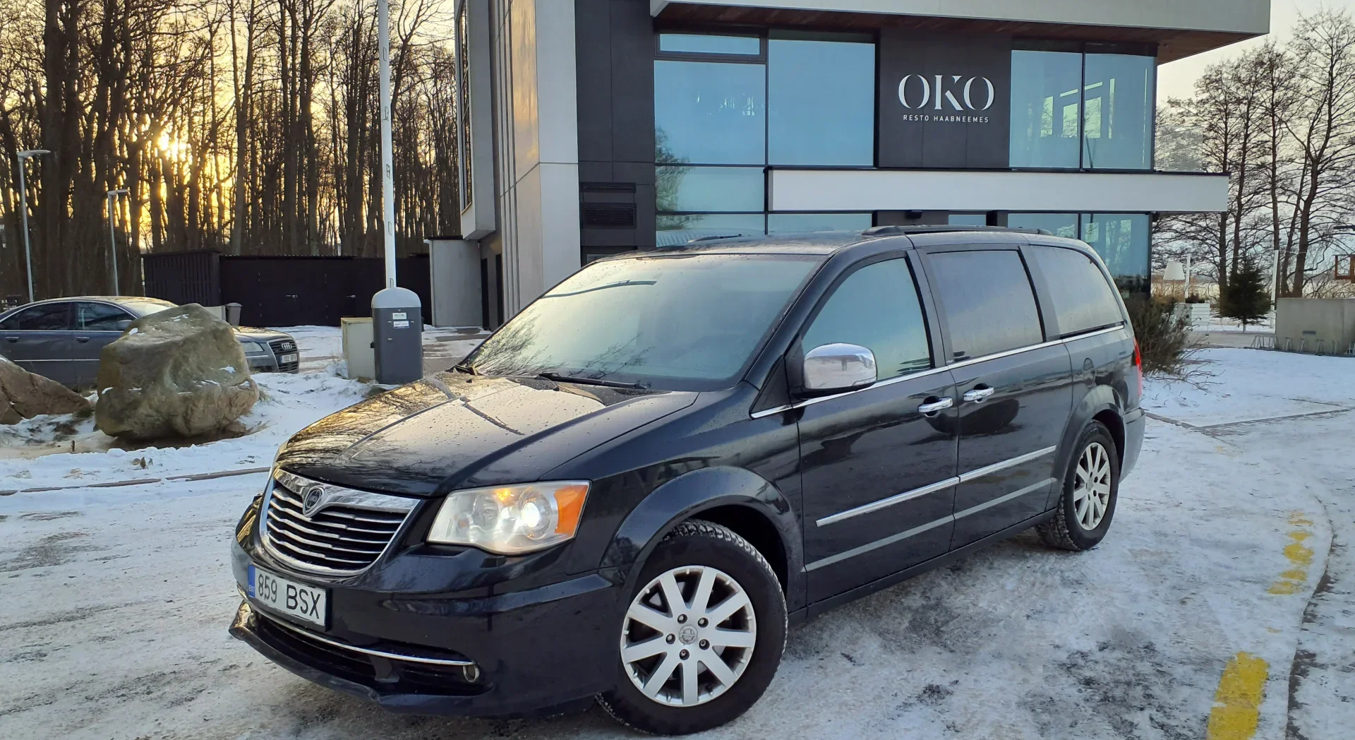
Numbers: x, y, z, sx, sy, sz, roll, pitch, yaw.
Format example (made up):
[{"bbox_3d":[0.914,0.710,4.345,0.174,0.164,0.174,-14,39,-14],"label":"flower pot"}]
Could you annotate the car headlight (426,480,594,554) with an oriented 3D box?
[{"bbox_3d":[-0.484,0.424,3.039,0.400,0.200,0.320,4,7,44],"label":"car headlight"}]

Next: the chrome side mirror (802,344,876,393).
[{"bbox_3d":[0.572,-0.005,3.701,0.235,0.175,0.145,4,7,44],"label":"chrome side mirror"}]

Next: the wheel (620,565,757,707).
[{"bbox_3d":[0.017,0.850,3.472,0.465,0.465,0.180,-3,6,-18],"label":"wheel"}]

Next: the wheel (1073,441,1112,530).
[{"bbox_3d":[2.138,0.613,5.638,0.180,0.465,0.465,4,7,44],"label":"wheel"}]

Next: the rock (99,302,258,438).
[{"bbox_3d":[-4.643,0.020,9.800,1.500,1.270,1.300,-3,6,-25],"label":"rock"}]

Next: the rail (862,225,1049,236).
[{"bbox_3d":[1.467,-0.682,5.281,0.065,0.068,1.910,4,7,44],"label":"rail"}]

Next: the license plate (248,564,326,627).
[{"bbox_3d":[-1.237,0.706,3.338,0.520,0.115,0.015,1,1,44],"label":"license plate"}]

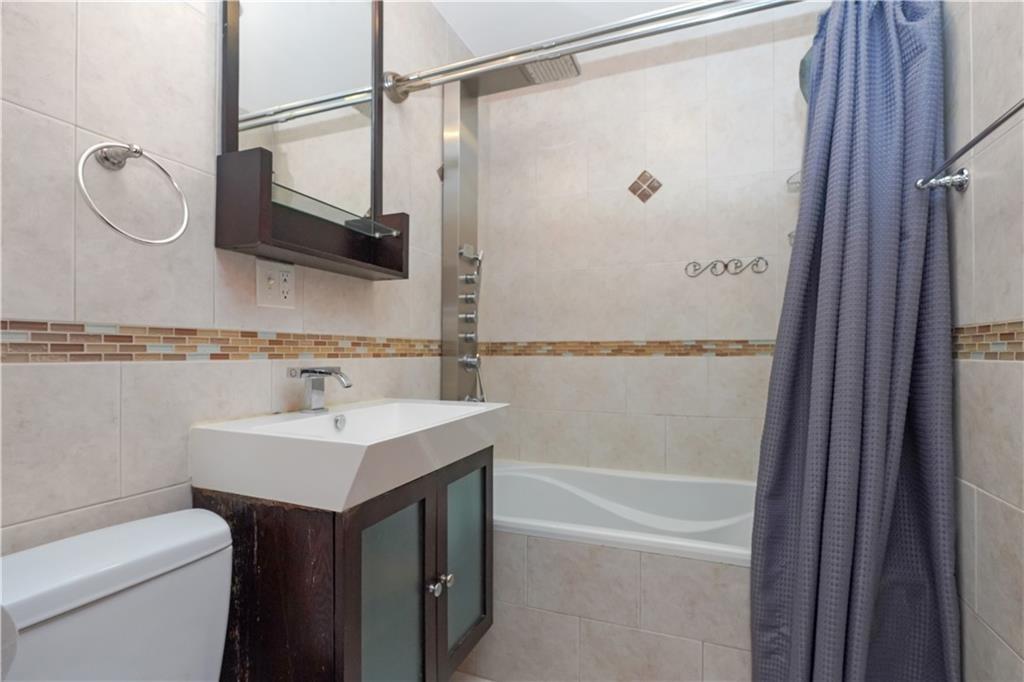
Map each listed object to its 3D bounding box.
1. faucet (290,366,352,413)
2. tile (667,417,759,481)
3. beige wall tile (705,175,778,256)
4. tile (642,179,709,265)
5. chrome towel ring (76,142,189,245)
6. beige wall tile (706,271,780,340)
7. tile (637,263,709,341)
[{"bbox_3d":[-0.498,0.131,1.197,0.164,0.123,0.065,0,-2,20],"label":"faucet"},{"bbox_3d":[0.821,0.443,1.906,0.332,0.250,0.010,0,-2,20],"label":"tile"},{"bbox_3d":[0.960,-0.519,1.908,0.252,0.339,0.012,0,-1,20],"label":"beige wall tile"},{"bbox_3d":[0.720,-0.517,1.996,0.252,0.339,0.012,0,-1,20],"label":"tile"},{"bbox_3d":[-0.699,-0.268,0.828,0.072,0.179,0.171,0,-2,20],"label":"chrome towel ring"},{"bbox_3d":[0.944,-0.174,1.876,0.248,0.340,0.010,0,-2,20],"label":"beige wall tile"},{"bbox_3d":[0.720,-0.173,1.988,0.252,0.339,0.012,0,-1,20],"label":"tile"}]

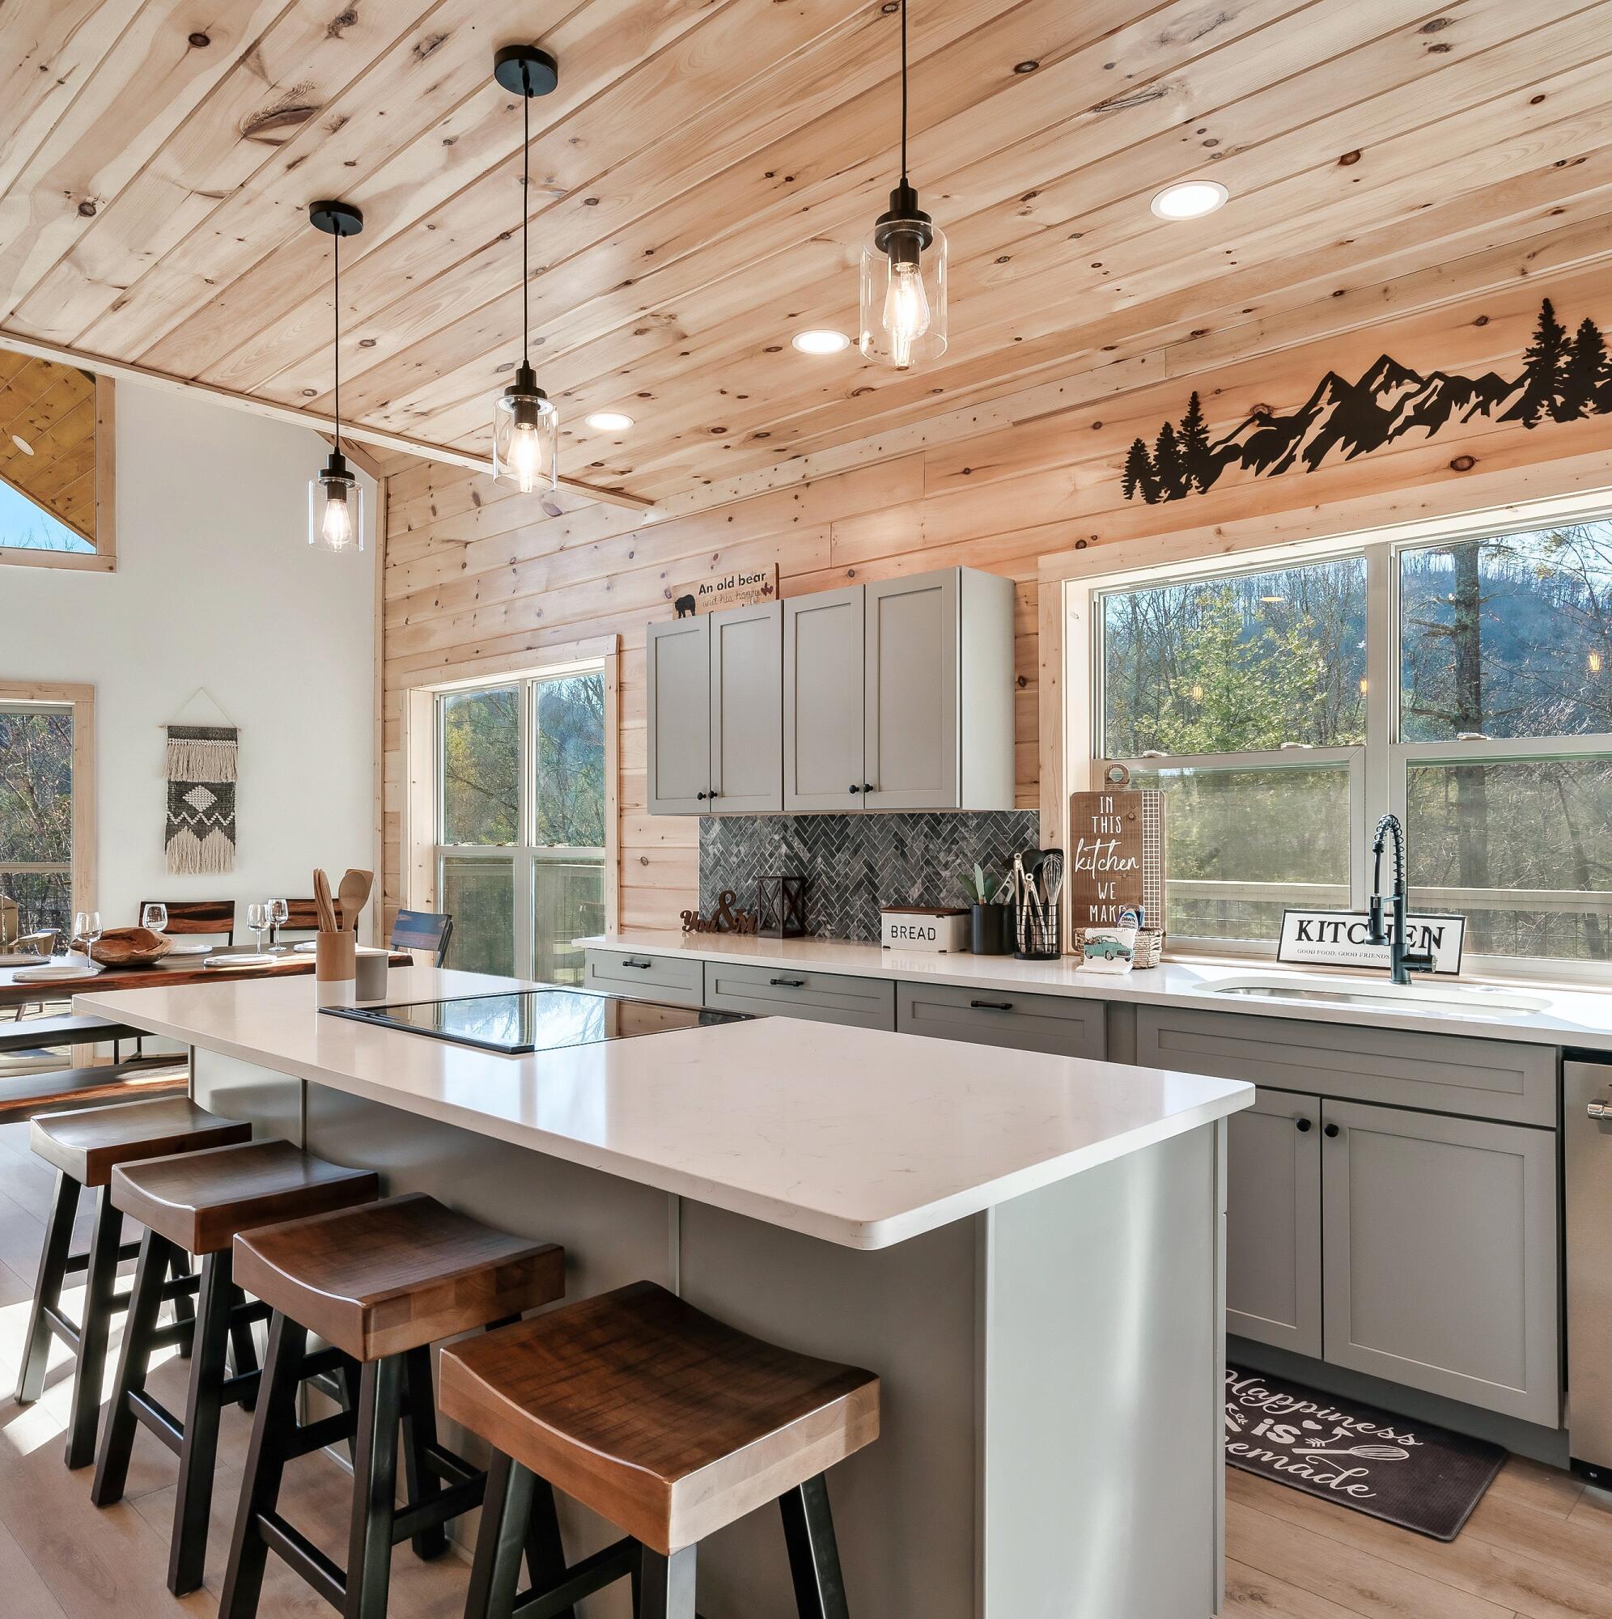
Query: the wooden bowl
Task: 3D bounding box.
[{"bbox_3d":[-2.895,0.584,4.889,0.320,0.140,0.360,-1,-2,42],"label":"wooden bowl"}]

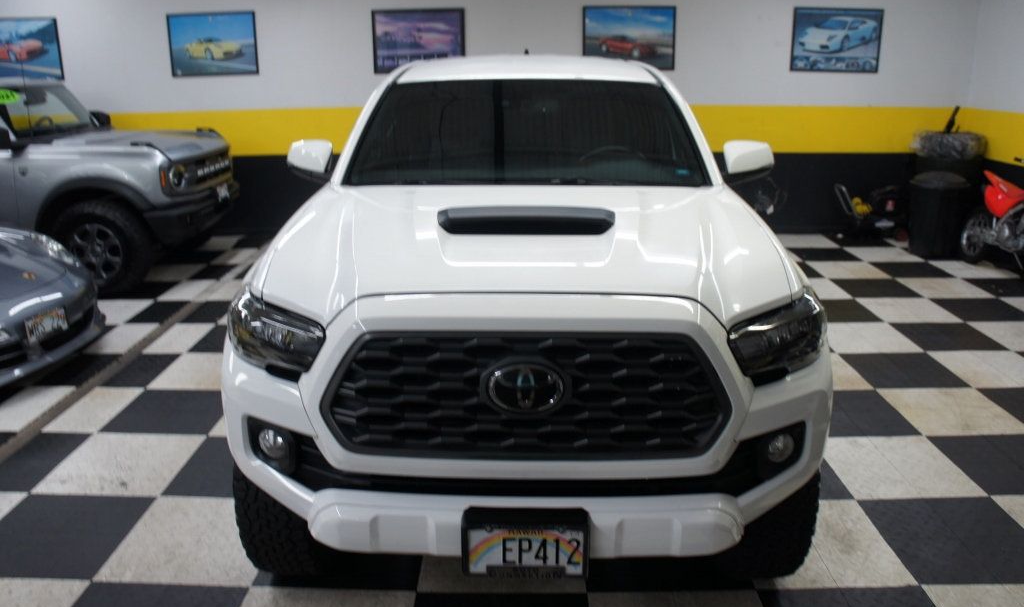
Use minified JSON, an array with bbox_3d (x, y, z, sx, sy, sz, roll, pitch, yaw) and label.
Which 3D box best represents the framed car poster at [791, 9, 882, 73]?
[{"bbox_3d":[3.402,-2.755,8.045,0.940,0.635,0.030,0,17,1],"label":"framed car poster"}]

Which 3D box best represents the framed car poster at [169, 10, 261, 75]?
[{"bbox_3d":[-3.184,-2.751,8.172,0.940,0.635,0.030,0,17,1],"label":"framed car poster"}]

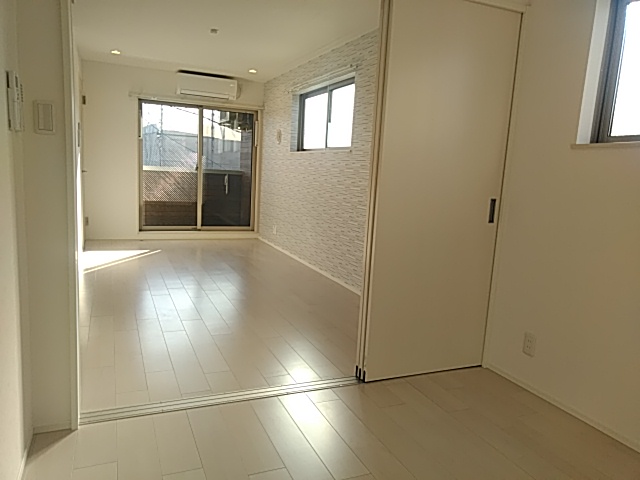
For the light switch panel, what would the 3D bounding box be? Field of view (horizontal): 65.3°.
[{"bbox_3d":[-1.066,-0.472,1.929,0.070,0.122,0.012,-1,9,-23],"label":"light switch panel"}]

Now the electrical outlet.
[{"bbox_3d":[1.154,0.577,2.756,0.010,0.120,0.073,-1,9,-23],"label":"electrical outlet"}]

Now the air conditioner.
[{"bbox_3d":[-1.597,-2.153,7.062,0.810,0.280,0.235,-1,9,-23],"label":"air conditioner"}]

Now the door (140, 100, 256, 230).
[{"bbox_3d":[-1.770,-1.037,7.364,1.690,1.830,0.100,-1,9,-23],"label":"door"}]

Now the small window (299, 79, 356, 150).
[{"bbox_3d":[0.047,-1.357,5.596,0.100,0.715,1.660,-1,9,-23],"label":"small window"}]

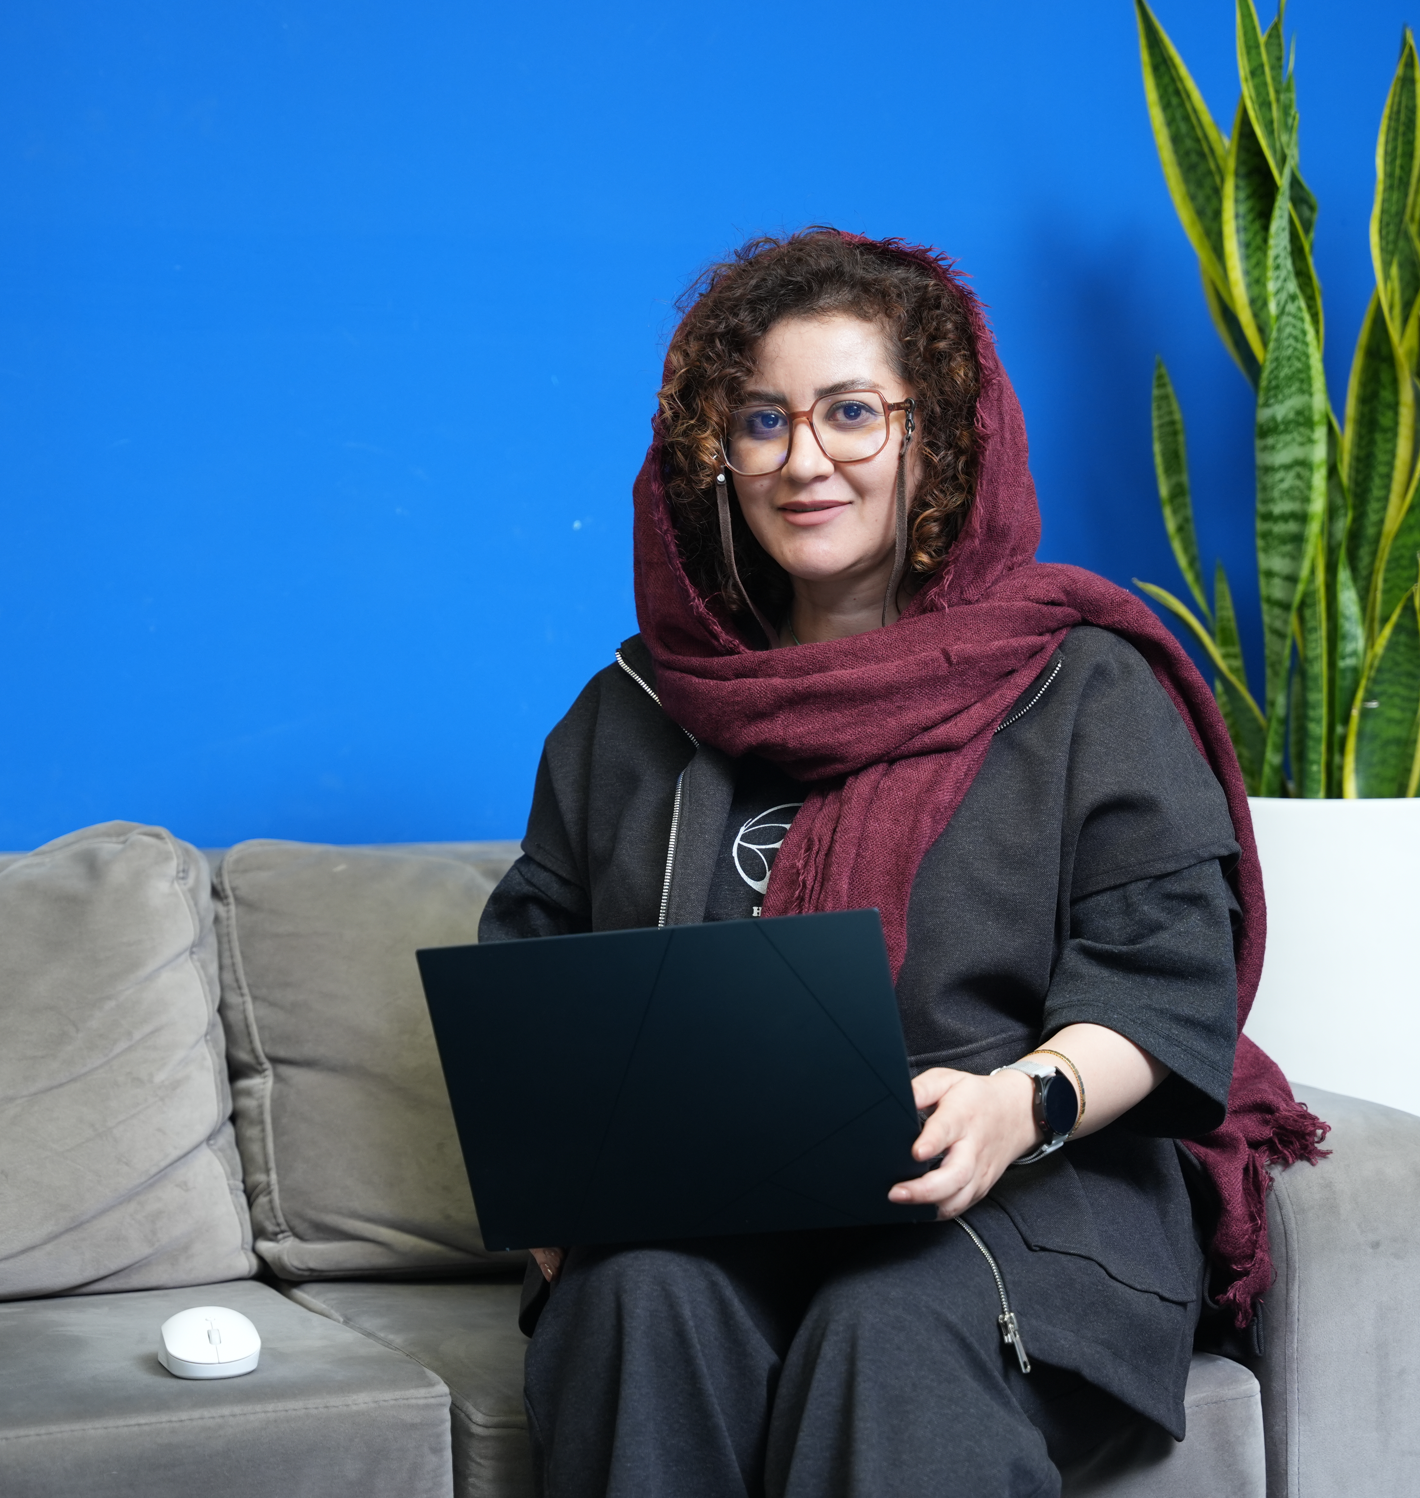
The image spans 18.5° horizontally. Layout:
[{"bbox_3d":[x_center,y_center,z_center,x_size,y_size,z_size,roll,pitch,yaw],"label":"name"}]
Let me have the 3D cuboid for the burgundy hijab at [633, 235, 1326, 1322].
[{"bbox_3d":[0.188,0.020,3.110,0.470,0.770,0.350,0,1,18],"label":"burgundy hijab"}]

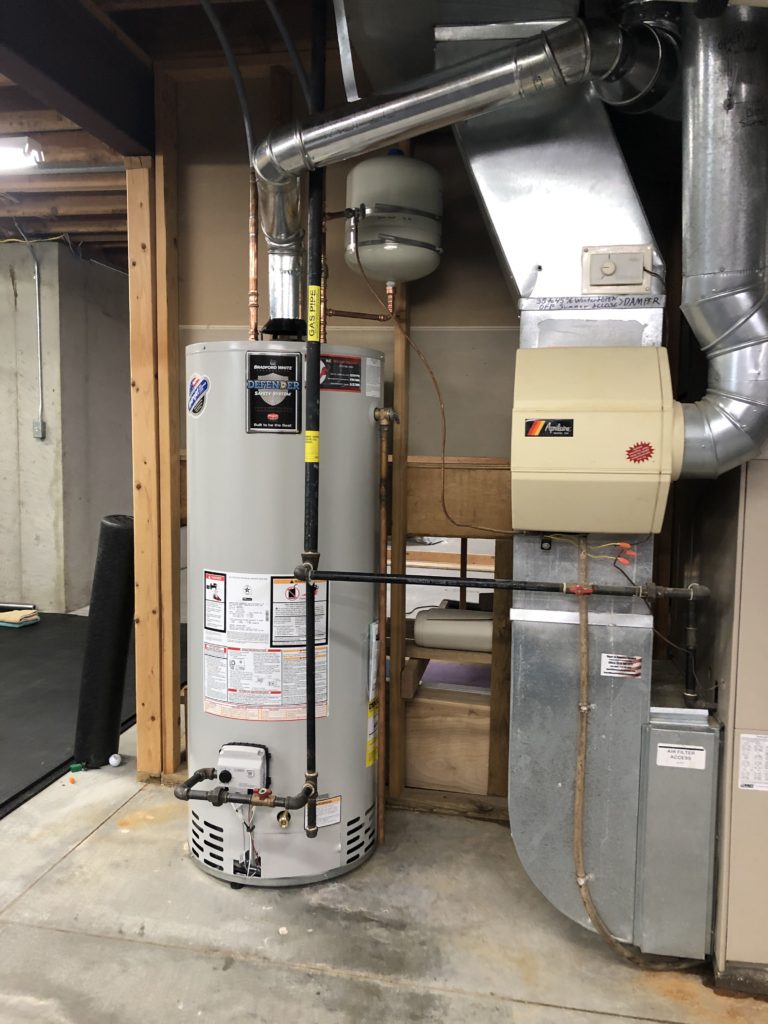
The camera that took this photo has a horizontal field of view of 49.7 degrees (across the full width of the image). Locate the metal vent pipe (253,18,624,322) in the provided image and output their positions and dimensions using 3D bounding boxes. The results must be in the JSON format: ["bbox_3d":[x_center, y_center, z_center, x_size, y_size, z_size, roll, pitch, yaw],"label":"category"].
[{"bbox_3d":[0.133,-0.908,2.254,0.985,0.746,0.156,2,5,13],"label":"metal vent pipe"}]

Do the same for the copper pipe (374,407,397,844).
[{"bbox_3d":[0.001,0.324,2.279,0.055,1.220,0.045,2,5,12],"label":"copper pipe"}]

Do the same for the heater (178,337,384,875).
[{"bbox_3d":[-0.291,0.274,2.410,0.565,1.456,0.600,1,5,4],"label":"heater"}]

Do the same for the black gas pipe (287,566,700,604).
[{"bbox_3d":[0.249,0.167,1.934,0.957,0.042,0.052,2,5,13],"label":"black gas pipe"}]

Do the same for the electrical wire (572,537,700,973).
[{"bbox_3d":[0.587,0.560,1.891,0.294,1.005,0.050,2,5,12],"label":"electrical wire"}]

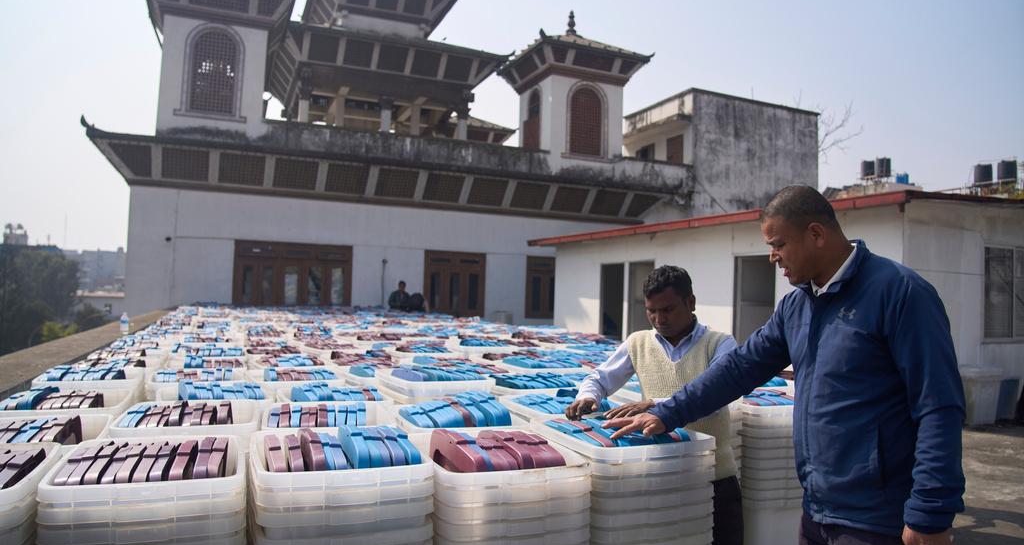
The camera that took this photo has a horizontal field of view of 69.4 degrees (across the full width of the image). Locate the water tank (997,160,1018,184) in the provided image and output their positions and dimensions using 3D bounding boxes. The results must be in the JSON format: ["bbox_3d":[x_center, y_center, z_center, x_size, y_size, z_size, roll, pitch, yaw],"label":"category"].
[{"bbox_3d":[30.148,-6.145,45.000,0.950,1.320,0.950,3,-3,-22],"label":"water tank"}]

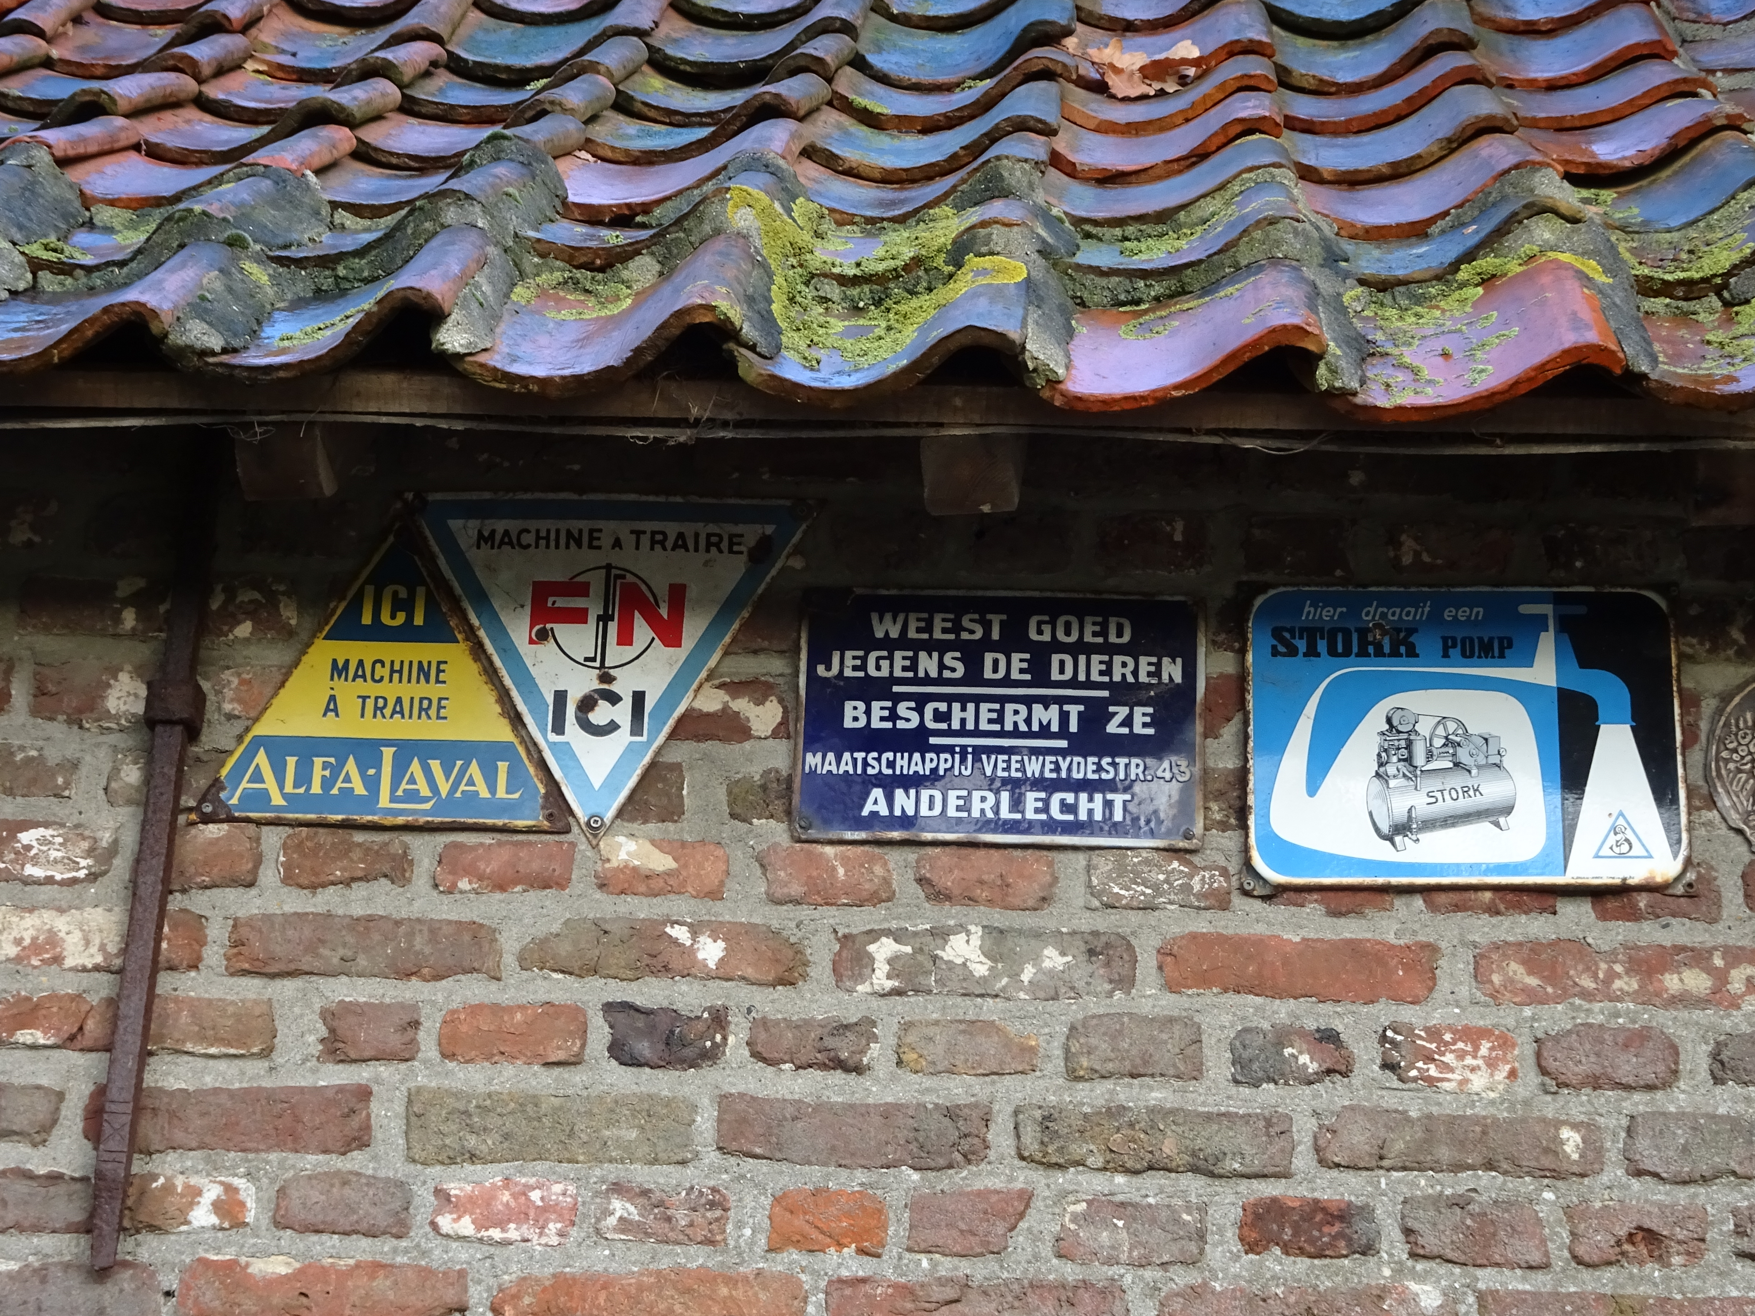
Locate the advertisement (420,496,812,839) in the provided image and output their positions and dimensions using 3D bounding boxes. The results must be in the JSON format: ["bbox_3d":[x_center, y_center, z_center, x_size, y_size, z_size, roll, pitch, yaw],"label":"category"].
[{"bbox_3d":[-0.205,0.008,3.049,0.308,0.276,0.015,1,-20,1],"label":"advertisement"}]

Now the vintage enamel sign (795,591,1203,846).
[{"bbox_3d":[0.092,0.045,3.030,0.302,0.197,0.015,1,-19,2],"label":"vintage enamel sign"}]

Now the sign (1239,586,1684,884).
[{"bbox_3d":[0.437,0.058,3.020,0.322,0.233,0.015,0,-20,1],"label":"sign"}]

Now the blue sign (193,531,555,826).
[{"bbox_3d":[-0.364,0.011,3.050,0.280,0.245,0.015,1,-20,1],"label":"blue sign"}]

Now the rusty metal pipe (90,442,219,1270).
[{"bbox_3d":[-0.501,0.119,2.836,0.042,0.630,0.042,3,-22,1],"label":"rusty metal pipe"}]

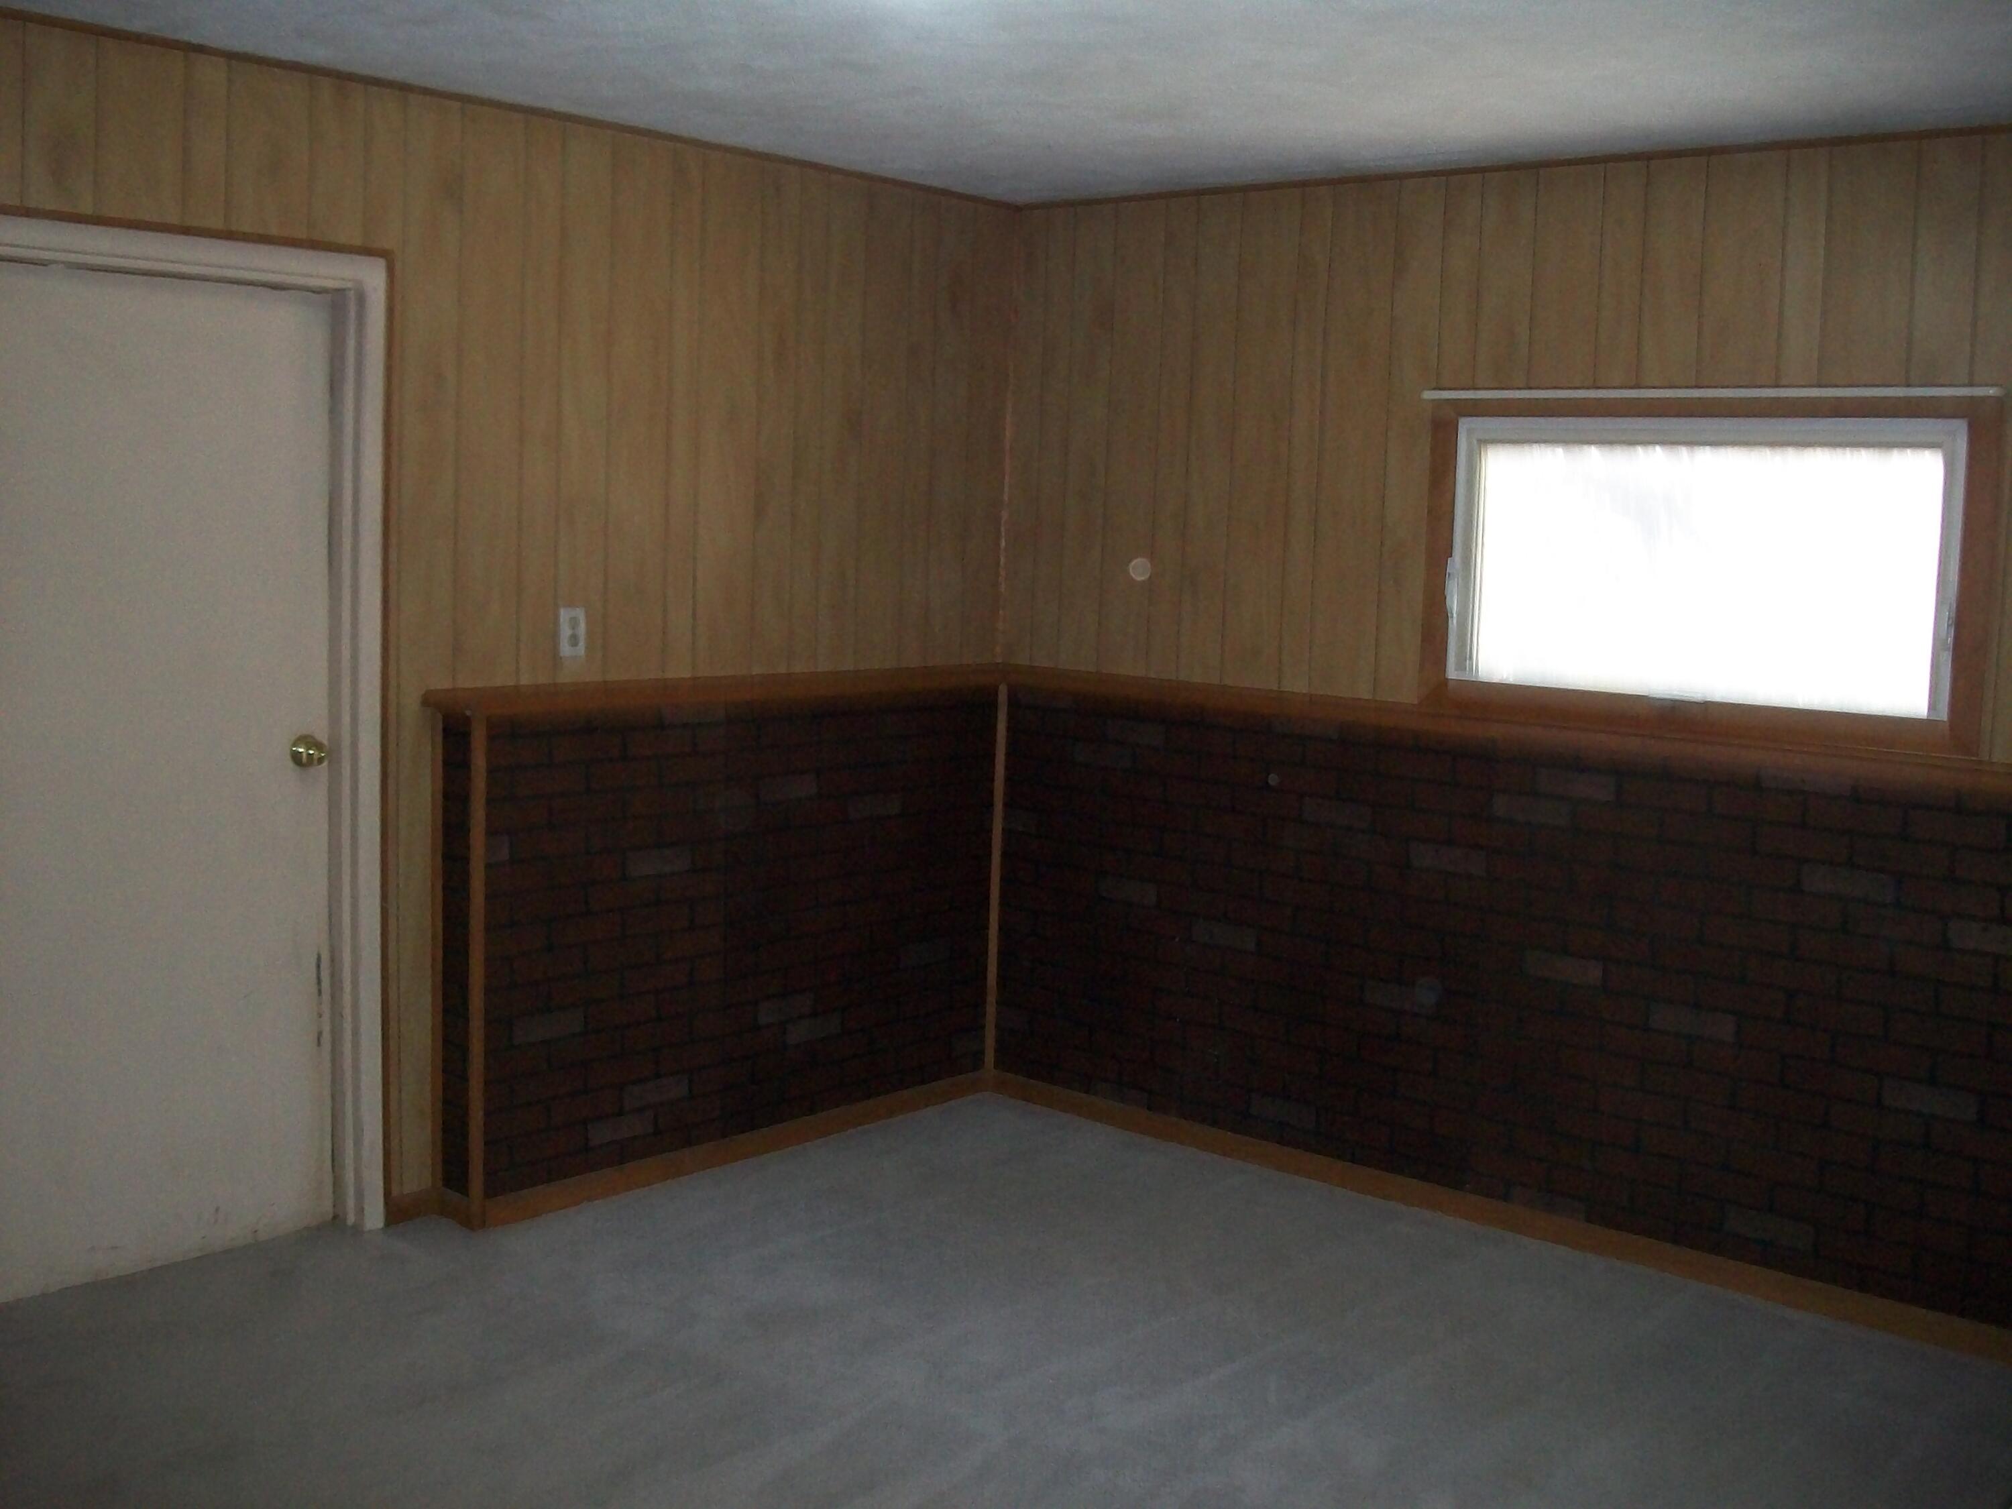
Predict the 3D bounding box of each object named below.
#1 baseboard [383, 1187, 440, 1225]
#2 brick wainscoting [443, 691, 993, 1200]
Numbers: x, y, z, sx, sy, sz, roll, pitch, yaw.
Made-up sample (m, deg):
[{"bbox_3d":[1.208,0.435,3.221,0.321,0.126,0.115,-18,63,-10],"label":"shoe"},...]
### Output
[{"bbox_3d":[-1.348,1.021,4.205,0.020,0.075,0.135,9,10,43],"label":"baseboard"},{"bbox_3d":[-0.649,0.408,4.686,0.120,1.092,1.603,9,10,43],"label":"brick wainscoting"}]

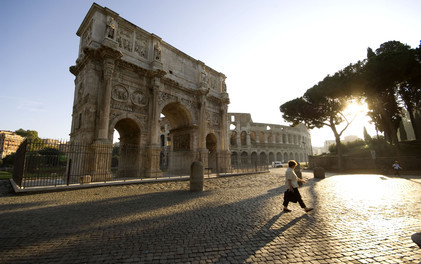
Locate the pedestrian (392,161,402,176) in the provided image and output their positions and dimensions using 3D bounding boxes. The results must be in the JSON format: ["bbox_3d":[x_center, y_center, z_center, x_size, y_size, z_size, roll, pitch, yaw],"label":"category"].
[{"bbox_3d":[19.724,3.815,18.518,0.450,1.660,0.700,9,-14,-43],"label":"pedestrian"}]

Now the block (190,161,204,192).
[{"bbox_3d":[-0.823,2.723,10.837,0.772,1.738,0.772,0,-11,-4],"label":"block"}]

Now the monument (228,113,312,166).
[{"bbox_3d":[14.369,8.516,175.697,188.000,48.000,156.000,5,-12,-31],"label":"monument"}]

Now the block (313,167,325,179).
[{"bbox_3d":[10.942,4.111,17.673,0.943,1.044,0.943,-7,-12,30],"label":"block"}]

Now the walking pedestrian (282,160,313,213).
[{"bbox_3d":[2.846,1.789,5.848,0.920,1.620,0.520,-1,-10,0],"label":"walking pedestrian"}]

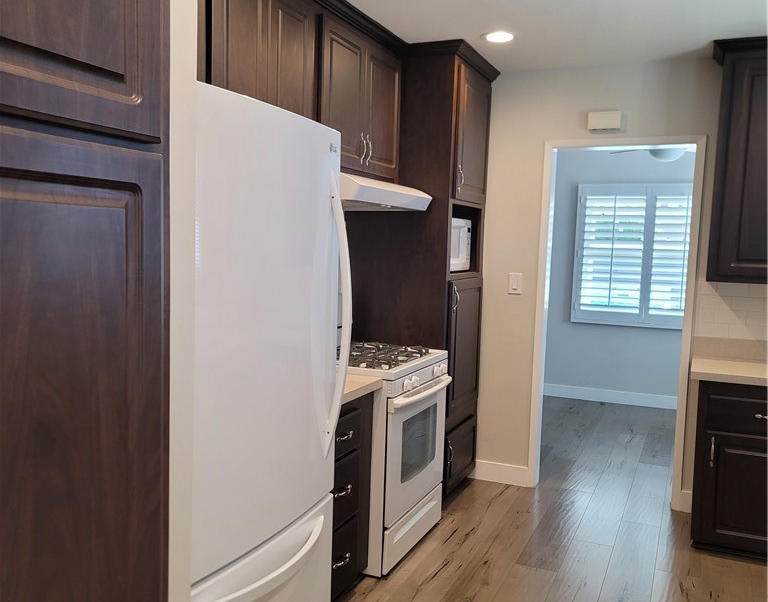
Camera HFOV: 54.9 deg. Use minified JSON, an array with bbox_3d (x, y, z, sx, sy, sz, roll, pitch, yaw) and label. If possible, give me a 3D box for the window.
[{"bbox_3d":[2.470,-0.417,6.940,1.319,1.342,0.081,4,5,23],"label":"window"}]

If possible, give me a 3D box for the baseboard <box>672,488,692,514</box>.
[{"bbox_3d":[1.709,1.142,4.223,0.105,0.119,0.023,4,5,23],"label":"baseboard"}]

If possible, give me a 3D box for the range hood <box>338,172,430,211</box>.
[{"bbox_3d":[-0.154,-0.541,3.623,0.516,0.158,0.913,4,5,23],"label":"range hood"}]

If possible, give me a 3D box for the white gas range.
[{"bbox_3d":[-0.110,0.668,3.683,0.678,1.030,0.762,4,5,23],"label":"white gas range"}]

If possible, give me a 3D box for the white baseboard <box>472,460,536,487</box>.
[{"bbox_3d":[0.726,1.080,4.637,0.406,0.116,0.019,4,5,23],"label":"white baseboard"}]

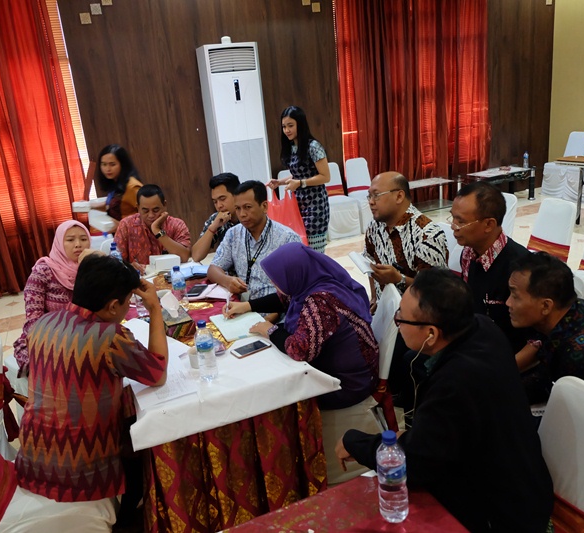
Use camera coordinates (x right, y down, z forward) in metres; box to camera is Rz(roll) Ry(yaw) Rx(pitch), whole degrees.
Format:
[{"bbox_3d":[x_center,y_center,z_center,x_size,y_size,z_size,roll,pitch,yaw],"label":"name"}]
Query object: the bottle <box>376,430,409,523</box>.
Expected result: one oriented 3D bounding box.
[{"bbox_3d":[0.242,0.499,1.276,0.068,0.230,0.068,-5,17,2],"label":"bottle"}]

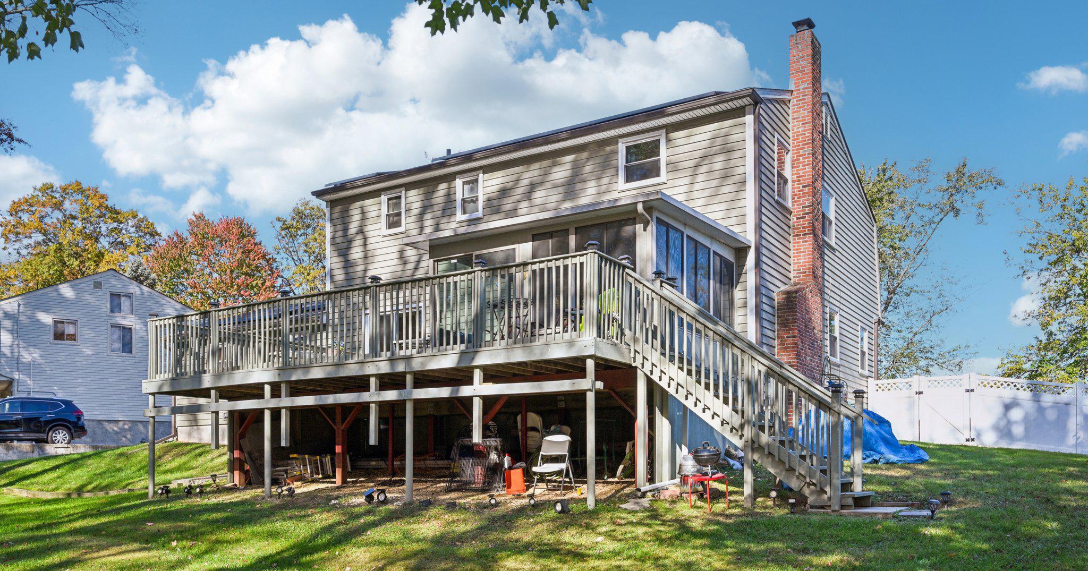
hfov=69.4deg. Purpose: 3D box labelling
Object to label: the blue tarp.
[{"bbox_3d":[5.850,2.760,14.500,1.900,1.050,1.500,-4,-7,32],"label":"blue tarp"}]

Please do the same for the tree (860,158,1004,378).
[{"bbox_3d":[12.500,0.500,28.000,6.800,10.000,6.500,0,-6,0],"label":"tree"}]

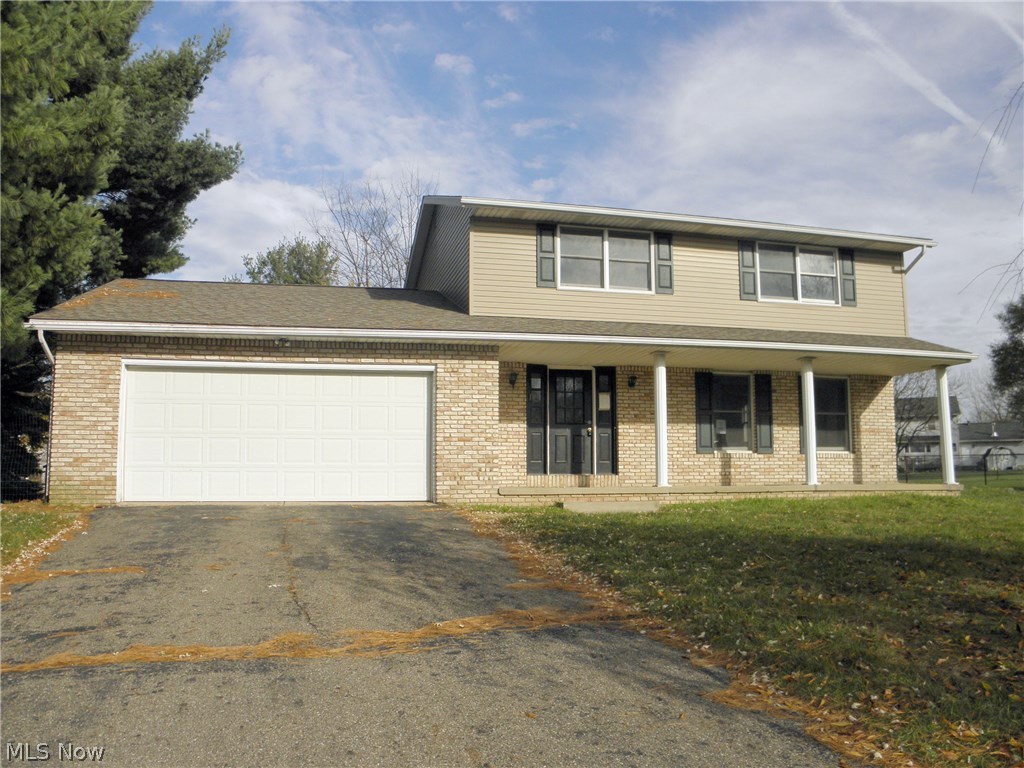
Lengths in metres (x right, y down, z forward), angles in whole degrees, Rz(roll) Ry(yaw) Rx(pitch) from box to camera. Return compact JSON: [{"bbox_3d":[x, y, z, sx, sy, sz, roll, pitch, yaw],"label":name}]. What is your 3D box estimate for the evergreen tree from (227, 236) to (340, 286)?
[{"bbox_3d":[-9.050,-1.002,33.841,6.200,10.410,6.200,1,-7,-15],"label":"evergreen tree"}]

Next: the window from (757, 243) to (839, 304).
[{"bbox_3d":[6.382,-2.410,18.437,2.060,1.350,0.120,1,-7,-14],"label":"window"}]

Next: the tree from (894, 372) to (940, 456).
[{"bbox_3d":[14.236,0.917,30.588,4.600,5.640,4.600,-3,-7,25],"label":"tree"}]

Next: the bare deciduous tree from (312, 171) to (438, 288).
[{"bbox_3d":[-5.604,-2.467,34.008,6.200,13.330,6.200,1,-7,-9],"label":"bare deciduous tree"}]

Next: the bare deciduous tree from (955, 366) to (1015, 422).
[{"bbox_3d":[51.192,3.863,90.122,8.200,11.860,8.200,-4,-8,29],"label":"bare deciduous tree"}]

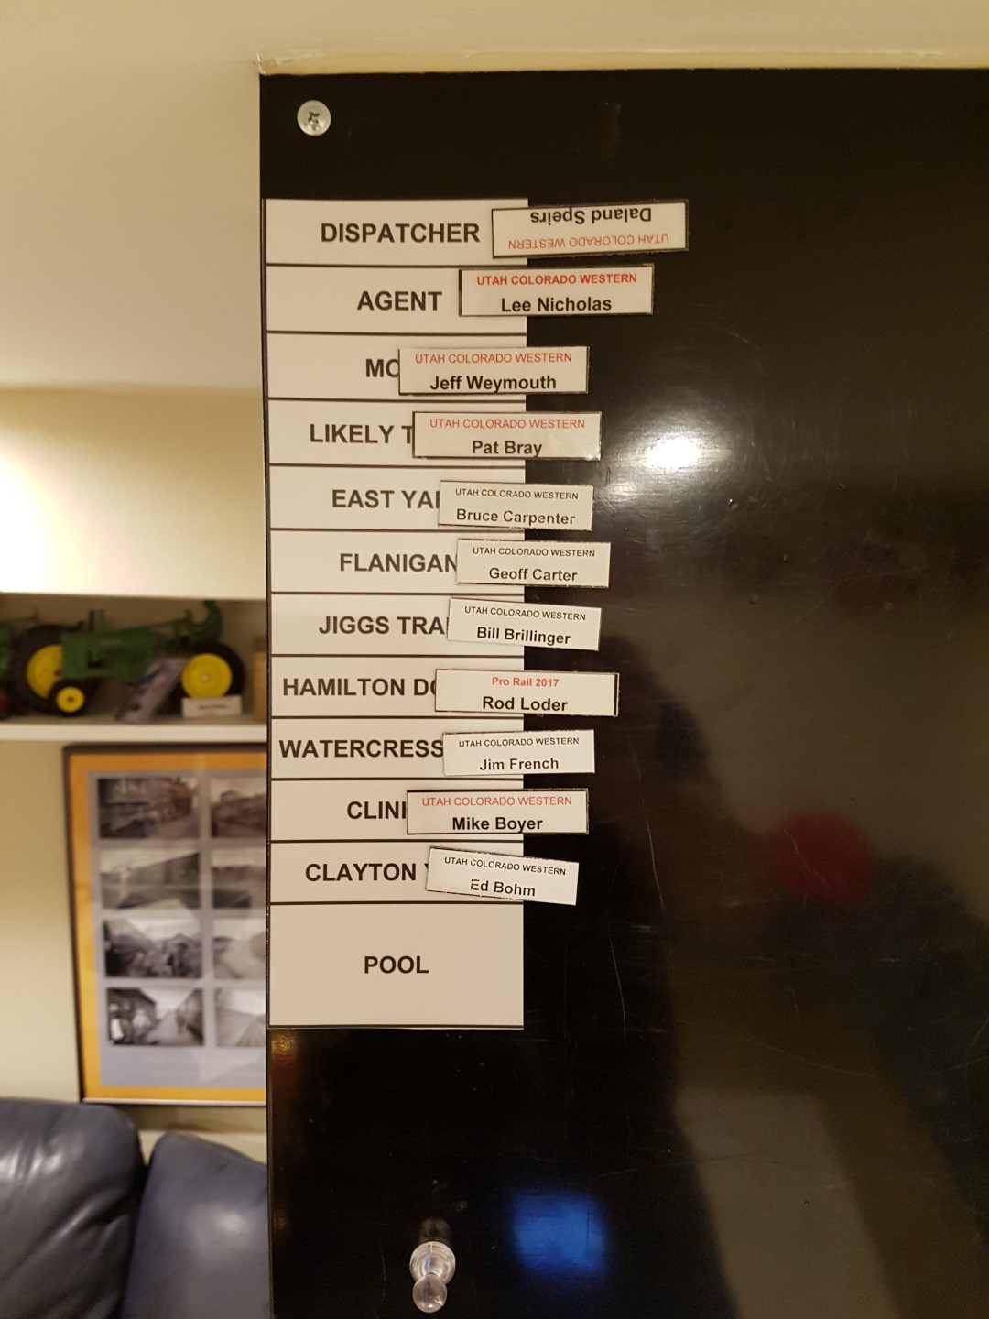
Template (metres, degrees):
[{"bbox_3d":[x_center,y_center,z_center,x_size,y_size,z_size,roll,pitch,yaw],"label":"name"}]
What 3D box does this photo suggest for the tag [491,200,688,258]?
[{"bbox_3d":[0.031,-0.137,0.316,0.060,0.015,0.003,-2,3,0],"label":"tag"}]

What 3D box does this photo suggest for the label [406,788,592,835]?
[{"bbox_3d":[0.001,0.051,0.333,0.061,0.015,0.001,0,3,0],"label":"label"}]

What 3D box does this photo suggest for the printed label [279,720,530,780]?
[{"bbox_3d":[-0.032,0.030,0.332,0.085,0.021,0.001,0,3,0],"label":"printed label"}]

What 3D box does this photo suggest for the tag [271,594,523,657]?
[{"bbox_3d":[-0.032,-0.011,0.323,0.082,0.020,0.002,0,3,0],"label":"tag"}]

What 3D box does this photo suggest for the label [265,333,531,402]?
[{"bbox_3d":[-0.031,-0.094,0.319,0.081,0.020,0.002,0,3,0],"label":"label"}]

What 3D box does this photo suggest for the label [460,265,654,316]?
[{"bbox_3d":[0.020,-0.118,0.317,0.060,0.015,0.003,-1,3,0],"label":"label"}]

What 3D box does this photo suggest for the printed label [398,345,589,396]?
[{"bbox_3d":[0.000,-0.094,0.324,0.062,0.015,0.001,-1,3,0],"label":"printed label"}]

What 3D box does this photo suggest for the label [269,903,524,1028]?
[{"bbox_3d":[-0.033,0.104,0.337,0.086,0.043,0.001,0,3,0],"label":"label"}]

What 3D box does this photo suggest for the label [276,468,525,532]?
[{"bbox_3d":[-0.032,-0.053,0.327,0.084,0.021,0.001,0,3,0],"label":"label"}]

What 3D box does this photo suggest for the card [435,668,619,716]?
[{"bbox_3d":[0.011,0.011,0.324,0.059,0.014,0.003,1,3,0],"label":"card"}]

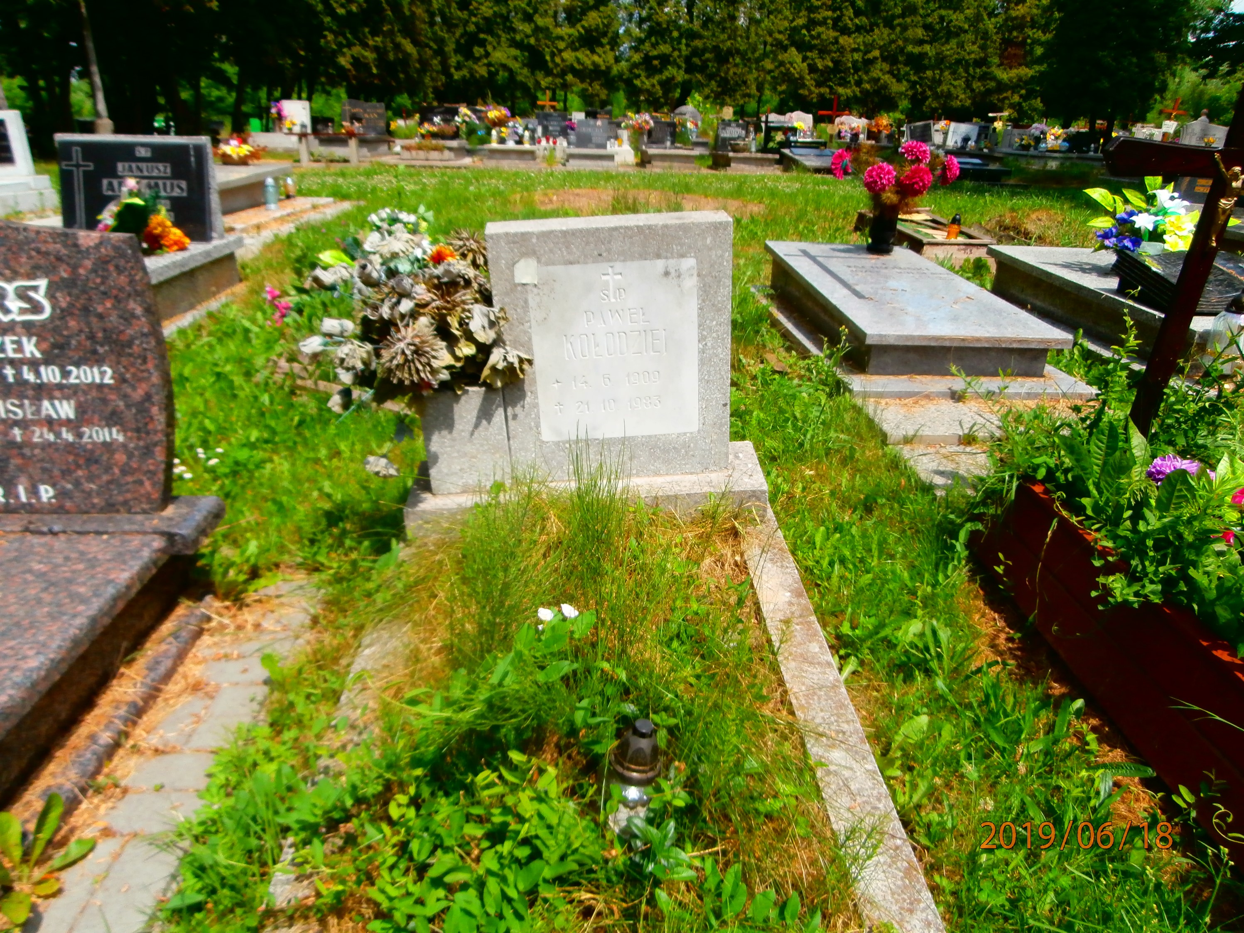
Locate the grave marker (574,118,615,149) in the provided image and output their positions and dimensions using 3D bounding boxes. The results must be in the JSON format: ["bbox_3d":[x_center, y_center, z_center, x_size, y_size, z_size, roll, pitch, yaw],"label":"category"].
[{"bbox_3d":[-0.510,-6.011,15.600,0.710,0.520,0.120,-2,24,-4],"label":"grave marker"}]

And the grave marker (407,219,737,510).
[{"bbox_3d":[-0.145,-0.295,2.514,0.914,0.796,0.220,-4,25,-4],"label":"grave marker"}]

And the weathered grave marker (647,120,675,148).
[{"bbox_3d":[0.693,-5.880,15.277,0.547,0.463,0.130,0,24,-4],"label":"weathered grave marker"}]

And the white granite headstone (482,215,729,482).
[{"bbox_3d":[-0.023,-0.335,2.530,0.664,0.746,0.145,-4,25,-4],"label":"white granite headstone"}]

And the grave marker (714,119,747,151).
[{"bbox_3d":[1.884,-5.670,14.800,0.530,0.520,0.110,-2,24,-4],"label":"grave marker"}]

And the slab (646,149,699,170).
[{"bbox_3d":[0.822,-5.414,15.134,0.920,0.262,1.600,1,24,-3],"label":"slab"}]

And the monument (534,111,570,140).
[{"bbox_3d":[-1.236,-5.981,15.262,0.591,0.532,0.130,0,24,-4],"label":"monument"}]

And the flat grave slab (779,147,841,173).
[{"bbox_3d":[3.335,-5.096,14.449,0.960,0.210,1.950,0,27,-4],"label":"flat grave slab"}]

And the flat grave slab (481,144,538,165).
[{"bbox_3d":[-1.974,-5.761,15.843,1.000,0.310,1.800,-1,24,-3],"label":"flat grave slab"}]

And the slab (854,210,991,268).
[{"bbox_3d":[2.466,-1.901,7.169,0.600,0.210,1.700,0,24,-4],"label":"slab"}]

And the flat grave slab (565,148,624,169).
[{"bbox_3d":[-0.470,-5.436,15.148,0.960,0.259,1.600,1,24,-3],"label":"flat grave slab"}]

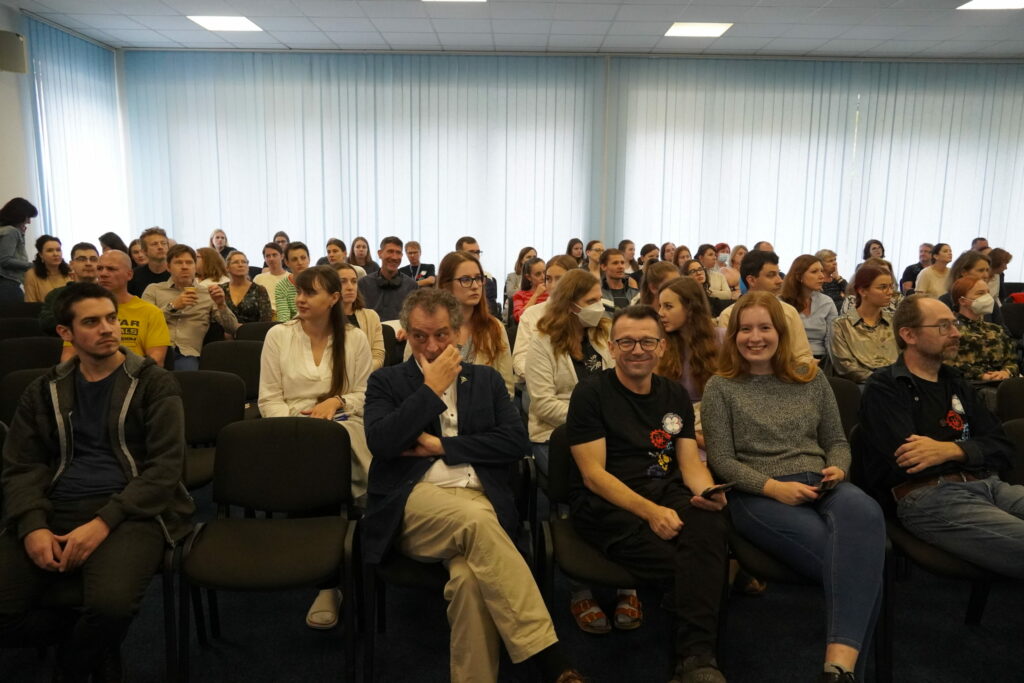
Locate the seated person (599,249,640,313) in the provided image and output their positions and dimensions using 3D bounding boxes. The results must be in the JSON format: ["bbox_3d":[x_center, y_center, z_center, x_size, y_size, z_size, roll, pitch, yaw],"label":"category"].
[{"bbox_3d":[0.843,-0.055,5.907,0.520,1.286,0.820,0,9,-8],"label":"seated person"}]

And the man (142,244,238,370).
[{"bbox_3d":[-2.021,0.090,4.669,0.600,1.310,0.800,-1,9,-13],"label":"man"}]

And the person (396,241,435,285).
[{"bbox_3d":[-0.983,-0.352,7.654,0.520,1.266,0.800,1,9,0],"label":"person"}]

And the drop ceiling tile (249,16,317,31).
[{"bbox_3d":[-2.300,-3.239,7.806,0.600,0.020,0.600,1,9,0],"label":"drop ceiling tile"}]

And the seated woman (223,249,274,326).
[{"bbox_3d":[-1.984,-0.008,5.484,0.520,1.250,0.780,-2,9,-14],"label":"seated woman"}]

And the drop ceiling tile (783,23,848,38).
[{"bbox_3d":[3.091,-3.169,7.817,0.600,0.025,0.600,1,9,0],"label":"drop ceiling tile"}]

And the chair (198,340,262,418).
[{"bbox_3d":[-1.480,0.426,4.159,0.540,0.820,0.580,0,9,-5],"label":"chair"}]

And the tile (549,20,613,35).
[{"bbox_3d":[0.691,-3.205,7.824,0.600,0.025,0.600,1,9,0],"label":"tile"}]

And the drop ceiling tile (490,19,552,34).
[{"bbox_3d":[0.100,-3.201,7.790,0.600,0.020,0.600,1,9,0],"label":"drop ceiling tile"}]

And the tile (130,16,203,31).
[{"bbox_3d":[-3.505,-3.250,7.810,0.600,0.020,0.600,1,9,0],"label":"tile"}]

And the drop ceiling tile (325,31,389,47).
[{"bbox_3d":[-1.705,-3.335,8.424,0.600,0.025,0.600,1,9,0],"label":"drop ceiling tile"}]

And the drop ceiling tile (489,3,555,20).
[{"bbox_3d":[0.095,-3.108,7.197,0.600,0.020,0.600,1,9,0],"label":"drop ceiling tile"}]

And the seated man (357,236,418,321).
[{"bbox_3d":[-0.833,-0.028,5.265,0.500,1.350,0.800,0,9,-8],"label":"seated man"}]

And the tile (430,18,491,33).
[{"bbox_3d":[-0.505,-3.209,7.810,0.600,0.020,0.600,1,9,0],"label":"tile"}]

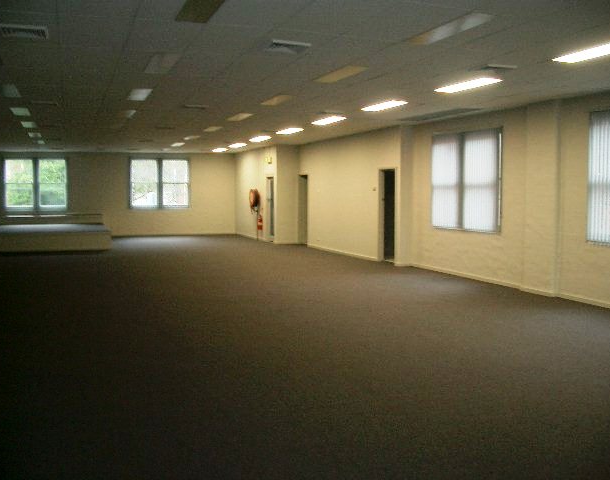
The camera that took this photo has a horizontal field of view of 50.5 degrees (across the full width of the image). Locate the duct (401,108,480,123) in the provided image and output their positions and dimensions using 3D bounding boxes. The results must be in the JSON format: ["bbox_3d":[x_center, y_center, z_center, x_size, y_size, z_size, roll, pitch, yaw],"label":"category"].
[{"bbox_3d":[2.433,-2.293,11.857,0.563,0.069,1.927,-2,5,-20],"label":"duct"}]

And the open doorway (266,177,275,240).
[{"bbox_3d":[-1.056,-0.960,20.416,0.138,2.075,0.869,-2,5,-20],"label":"open doorway"}]

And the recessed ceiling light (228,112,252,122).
[{"bbox_3d":[-1.218,-2.318,12.198,0.287,0.079,1.156,-2,5,-20],"label":"recessed ceiling light"}]

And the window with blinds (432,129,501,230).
[{"bbox_3d":[3.002,-1.116,12.156,0.119,1.828,2.223,-2,5,-20],"label":"window with blinds"}]

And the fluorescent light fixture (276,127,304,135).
[{"bbox_3d":[-0.357,-2.538,15.032,0.287,0.079,1.156,-2,5,-20],"label":"fluorescent light fixture"}]

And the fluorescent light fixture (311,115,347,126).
[{"bbox_3d":[0.461,-2.370,12.812,0.287,0.079,1.156,-2,5,-20],"label":"fluorescent light fixture"}]

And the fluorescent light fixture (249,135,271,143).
[{"bbox_3d":[-1.174,-2.706,17.251,0.287,0.079,1.156,-2,5,-20],"label":"fluorescent light fixture"}]

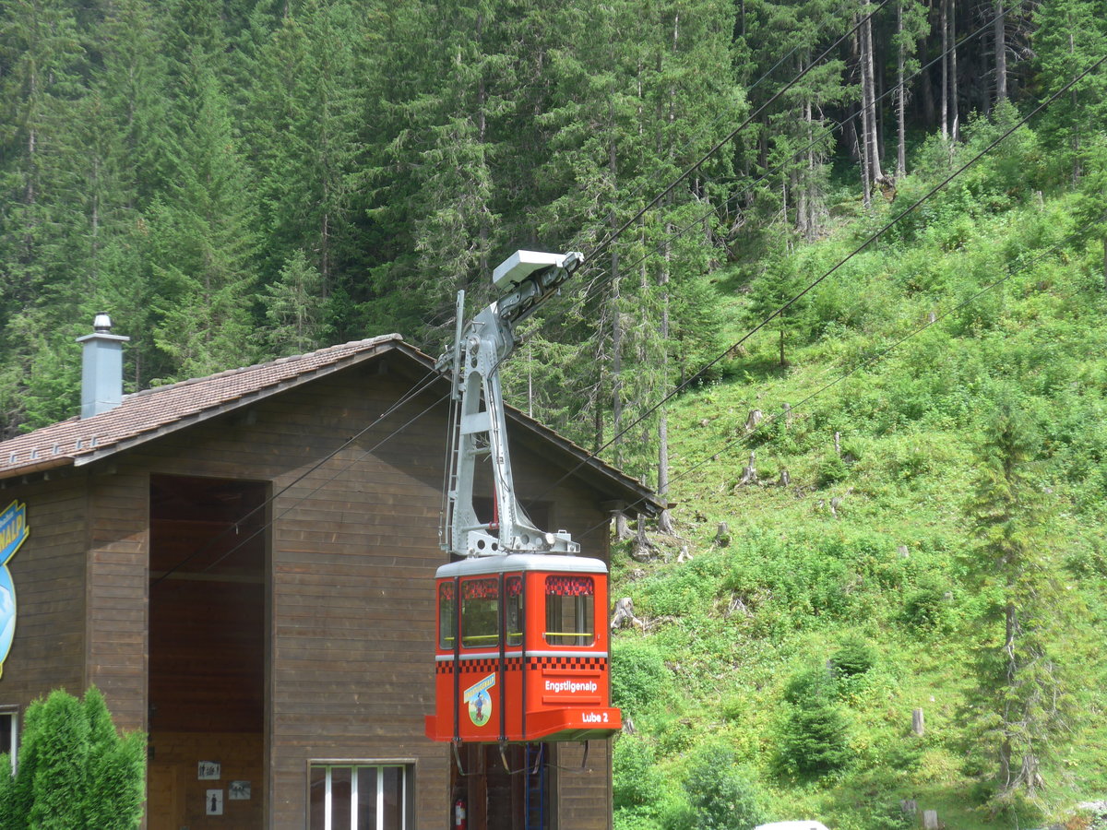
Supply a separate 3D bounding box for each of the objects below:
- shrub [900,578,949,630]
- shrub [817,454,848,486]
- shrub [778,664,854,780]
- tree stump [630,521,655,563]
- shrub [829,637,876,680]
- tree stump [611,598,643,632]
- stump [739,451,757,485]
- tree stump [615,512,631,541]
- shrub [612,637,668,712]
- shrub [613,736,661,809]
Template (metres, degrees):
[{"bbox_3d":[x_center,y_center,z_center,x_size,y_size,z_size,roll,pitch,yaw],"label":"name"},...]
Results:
[{"bbox_3d":[10.025,5.118,77.709,1.300,1.440,1.230,0,-6,0],"label":"shrub"},{"bbox_3d":[8.473,1.689,87.099,0.950,1.010,0.900,0,-6,0],"label":"shrub"},{"bbox_3d":[6.366,7.466,70.059,1.840,2.690,1.750,0,-6,0],"label":"shrub"},{"bbox_3d":[2.537,3.588,82.017,0.740,1.160,0.700,0,-6,0],"label":"tree stump"},{"bbox_3d":[7.792,6.351,74.913,1.250,1.150,1.190,0,-6,0],"label":"shrub"},{"bbox_3d":[1.954,5.401,77.655,0.950,0.920,0.900,0,-6,0],"label":"tree stump"},{"bbox_3d":[5.886,1.636,87.234,0.620,1.010,0.580,0,-6,0],"label":"stump"},{"bbox_3d":[2.016,3.217,83.292,0.590,0.910,0.560,0,-6,0],"label":"tree stump"},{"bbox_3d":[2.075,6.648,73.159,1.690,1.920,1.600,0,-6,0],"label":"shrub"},{"bbox_3d":[1.902,8.521,68.606,1.320,1.720,1.250,0,-6,0],"label":"shrub"}]

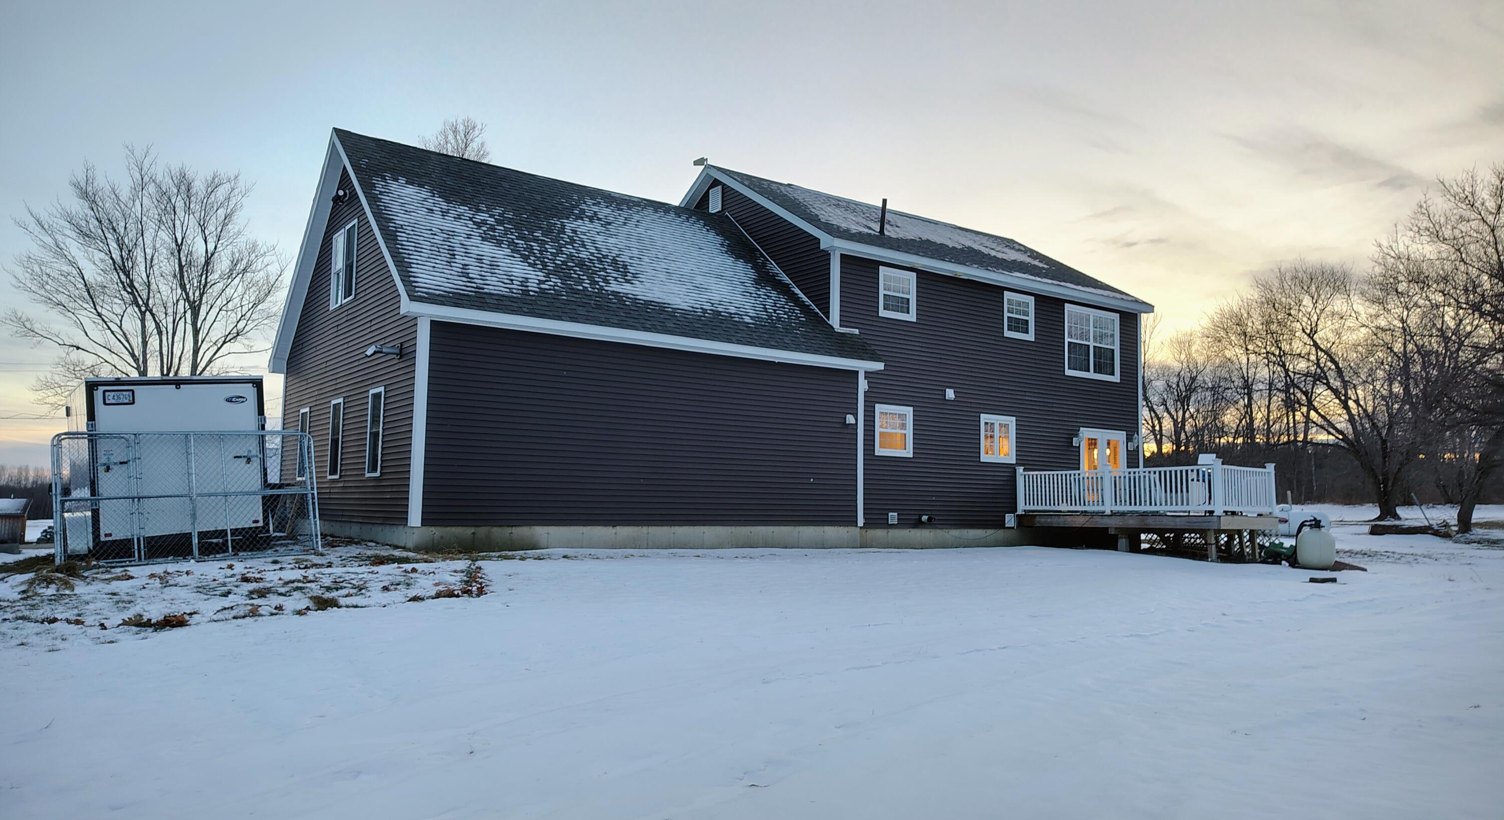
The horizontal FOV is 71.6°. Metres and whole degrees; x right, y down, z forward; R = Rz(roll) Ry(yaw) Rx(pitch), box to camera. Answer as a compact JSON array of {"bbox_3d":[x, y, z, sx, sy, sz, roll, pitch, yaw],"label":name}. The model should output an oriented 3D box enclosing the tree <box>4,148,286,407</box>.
[{"bbox_3d":[-18.760,-2.083,31.471,8.700,12.000,8.500,5,-6,-36],"label":"tree"}]

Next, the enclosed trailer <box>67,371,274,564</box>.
[{"bbox_3d":[-9.154,0.936,16.113,2.350,2.450,4.600,-2,-2,-36],"label":"enclosed trailer"}]

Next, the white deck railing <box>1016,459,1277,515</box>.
[{"bbox_3d":[8.644,1.757,22.968,2.500,1.143,5.026,5,-6,-36],"label":"white deck railing"}]

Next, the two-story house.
[{"bbox_3d":[0.000,-1.376,25.216,19.721,8.952,10.023,5,-6,-36],"label":"two-story house"}]

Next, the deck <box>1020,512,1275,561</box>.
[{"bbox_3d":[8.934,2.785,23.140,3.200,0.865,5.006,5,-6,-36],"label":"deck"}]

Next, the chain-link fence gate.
[{"bbox_3d":[-7.408,1.114,13.906,3.172,1.734,0.180,1,-18,-40],"label":"chain-link fence gate"}]

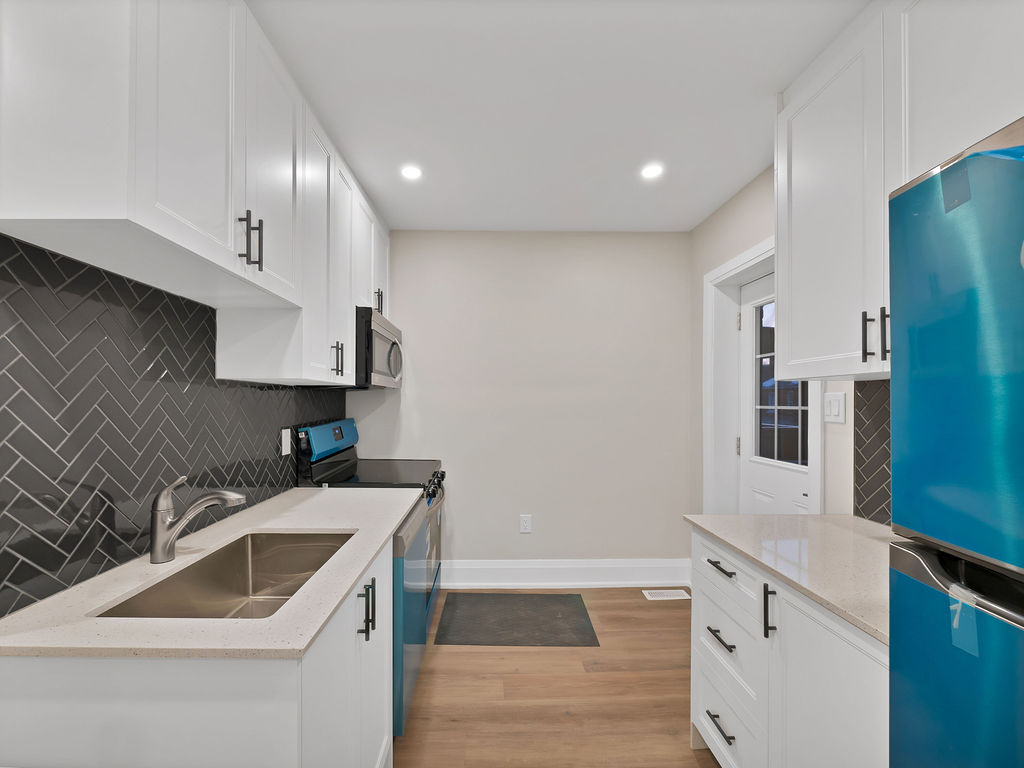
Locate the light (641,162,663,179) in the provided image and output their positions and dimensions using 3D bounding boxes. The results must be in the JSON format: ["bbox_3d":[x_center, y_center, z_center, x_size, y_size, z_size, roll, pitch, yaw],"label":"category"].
[{"bbox_3d":[0.735,-1.113,2.168,0.120,0.015,0.120,0,-1,-2],"label":"light"}]

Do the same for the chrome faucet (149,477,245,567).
[{"bbox_3d":[-0.881,0.379,1.174,0.262,0.238,0.056,0,-1,-2],"label":"chrome faucet"}]

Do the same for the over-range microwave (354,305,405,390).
[{"bbox_3d":[-0.940,-0.172,2.510,0.410,0.405,0.757,0,-1,-2],"label":"over-range microwave"}]

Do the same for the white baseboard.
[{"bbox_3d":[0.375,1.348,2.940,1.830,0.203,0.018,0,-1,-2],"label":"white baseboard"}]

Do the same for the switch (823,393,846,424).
[{"bbox_3d":[1.333,0.100,1.710,0.010,0.121,0.116,0,-1,-2],"label":"switch"}]

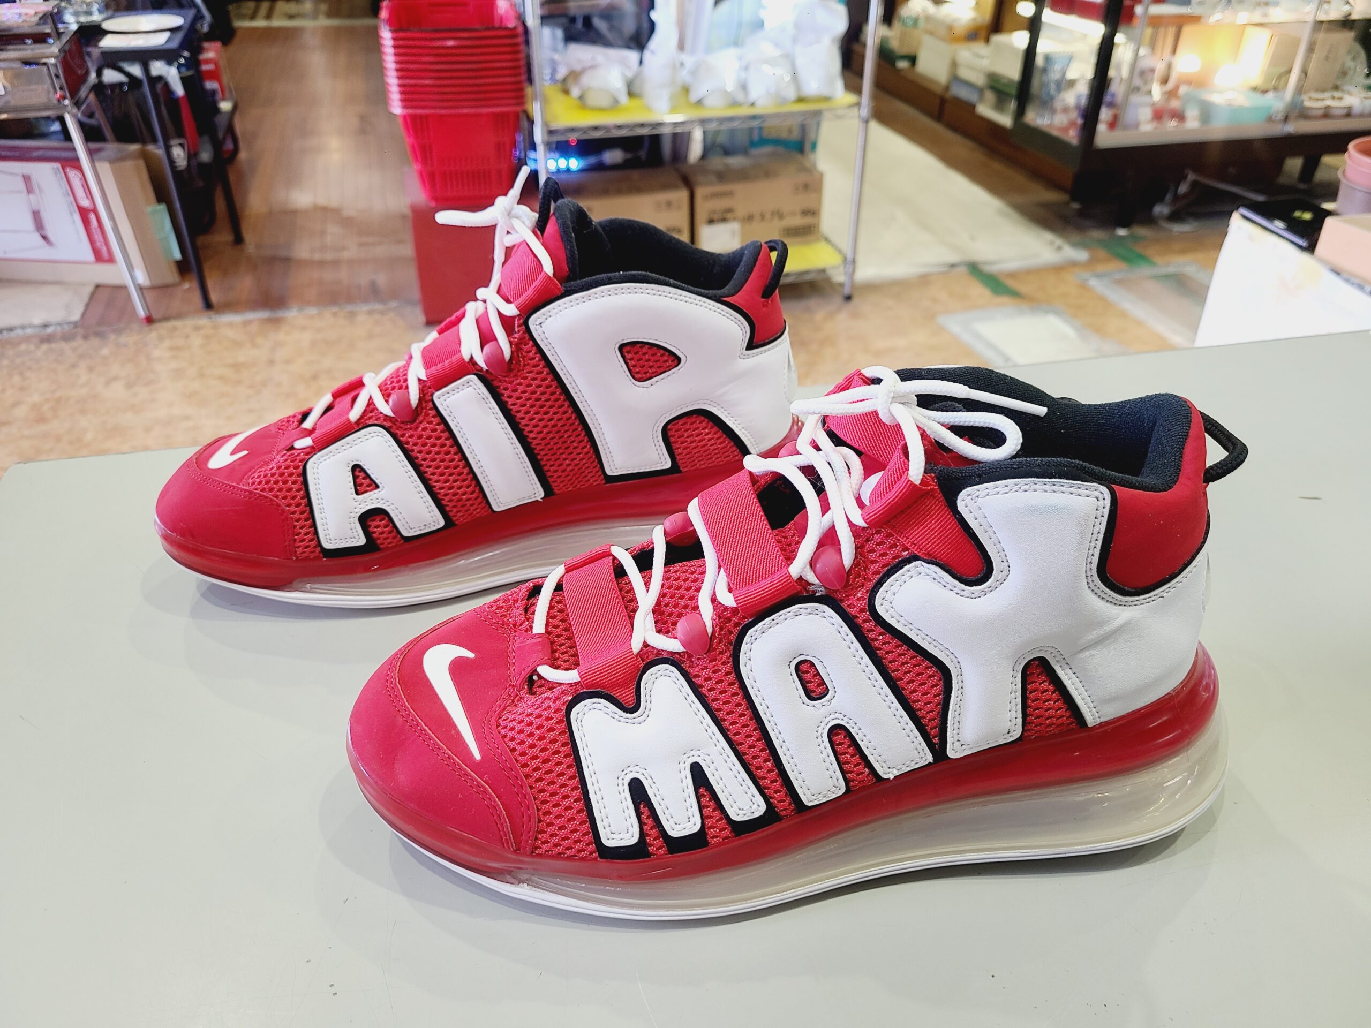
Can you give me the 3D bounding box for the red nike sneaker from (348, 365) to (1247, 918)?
[{"bbox_3d":[0.041,0.025,0.335,0.306,0.160,0.114,-2,30,-5],"label":"red nike sneaker"}]

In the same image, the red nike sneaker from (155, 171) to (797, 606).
[{"bbox_3d":[-0.089,-0.060,0.474,0.306,0.165,0.114,-3,30,-6],"label":"red nike sneaker"}]

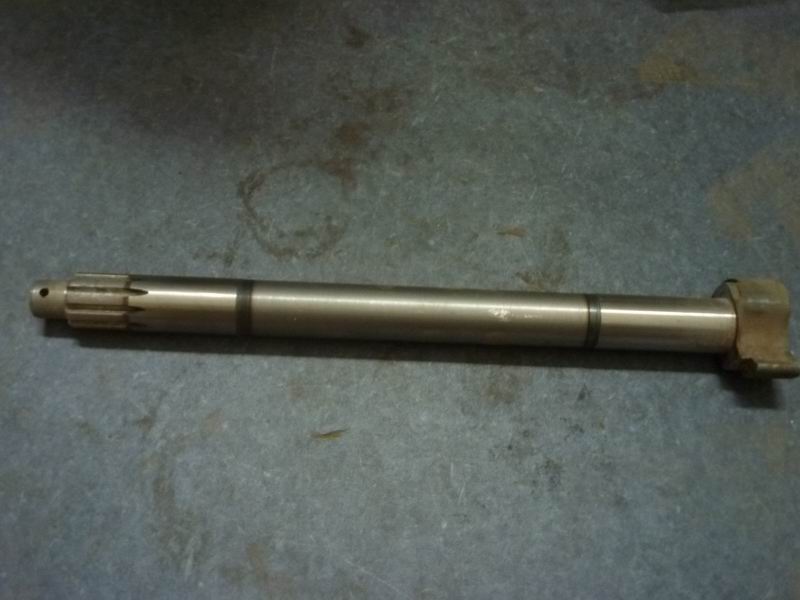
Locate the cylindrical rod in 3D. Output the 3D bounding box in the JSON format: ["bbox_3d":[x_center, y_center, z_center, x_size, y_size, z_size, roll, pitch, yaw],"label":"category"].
[{"bbox_3d":[-0.009,0.009,0.534,0.479,0.038,0.038,2,66,-2],"label":"cylindrical rod"}]

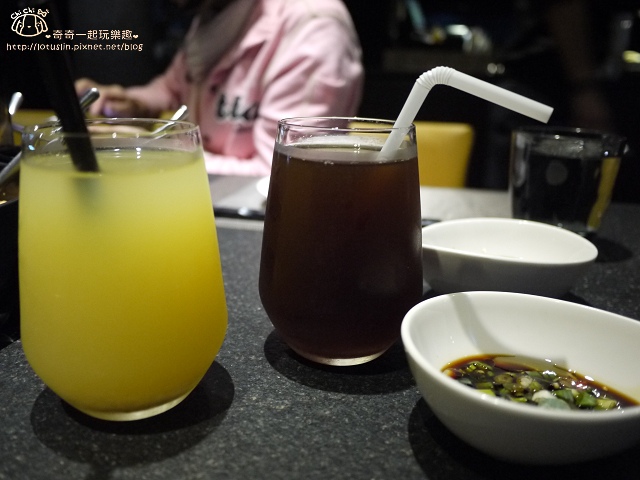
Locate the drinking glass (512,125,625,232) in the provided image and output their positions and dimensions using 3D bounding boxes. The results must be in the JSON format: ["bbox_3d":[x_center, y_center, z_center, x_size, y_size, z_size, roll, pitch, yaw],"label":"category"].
[{"bbox_3d":[0.227,-0.056,0.488,0.096,0.087,0.096,2,18,0],"label":"drinking glass"}]

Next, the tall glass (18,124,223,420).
[{"bbox_3d":[-0.079,0.010,0.211,0.081,0.111,0.081,2,18,0],"label":"tall glass"}]

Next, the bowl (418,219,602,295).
[{"bbox_3d":[0.118,0.015,0.337,0.119,0.037,0.097,-2,18,-11],"label":"bowl"}]

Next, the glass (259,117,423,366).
[{"bbox_3d":[0.011,0.000,0.253,0.081,0.111,0.081,2,18,0],"label":"glass"}]

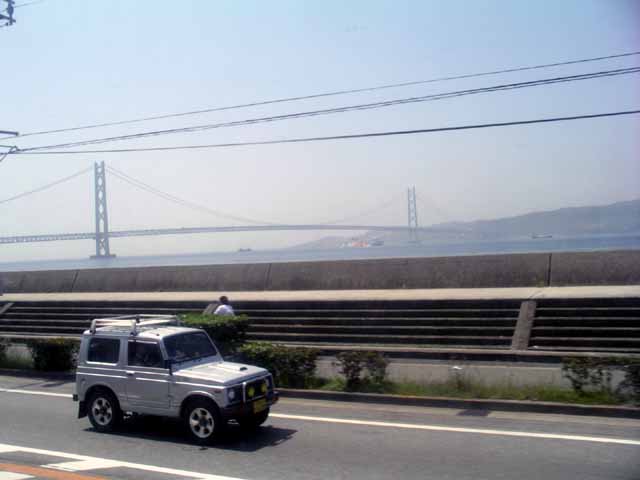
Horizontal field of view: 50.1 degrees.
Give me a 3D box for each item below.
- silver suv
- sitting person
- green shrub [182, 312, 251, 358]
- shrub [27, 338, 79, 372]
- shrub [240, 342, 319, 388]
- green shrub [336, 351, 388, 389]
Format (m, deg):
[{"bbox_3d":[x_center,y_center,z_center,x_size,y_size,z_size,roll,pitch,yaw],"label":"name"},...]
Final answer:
[{"bbox_3d":[-2.360,2.194,11.225,3.260,1.790,1.420,-3,-1,29],"label":"silver suv"},{"bbox_3d":[-2.581,2.066,18.300,0.520,1.200,0.750,-3,-1,28],"label":"sitting person"},{"bbox_3d":[-2.282,2.315,14.800,1.350,1.320,1.100,-3,-1,28],"label":"green shrub"},{"bbox_3d":[-6.584,2.803,16.900,1.050,0.770,0.850,-3,-1,28],"label":"shrub"},{"bbox_3d":[-0.857,2.501,13.800,1.400,0.800,0.850,-3,-1,28],"label":"shrub"},{"bbox_3d":[0.817,2.471,13.150,0.850,0.700,0.650,-3,-1,28],"label":"green shrub"}]

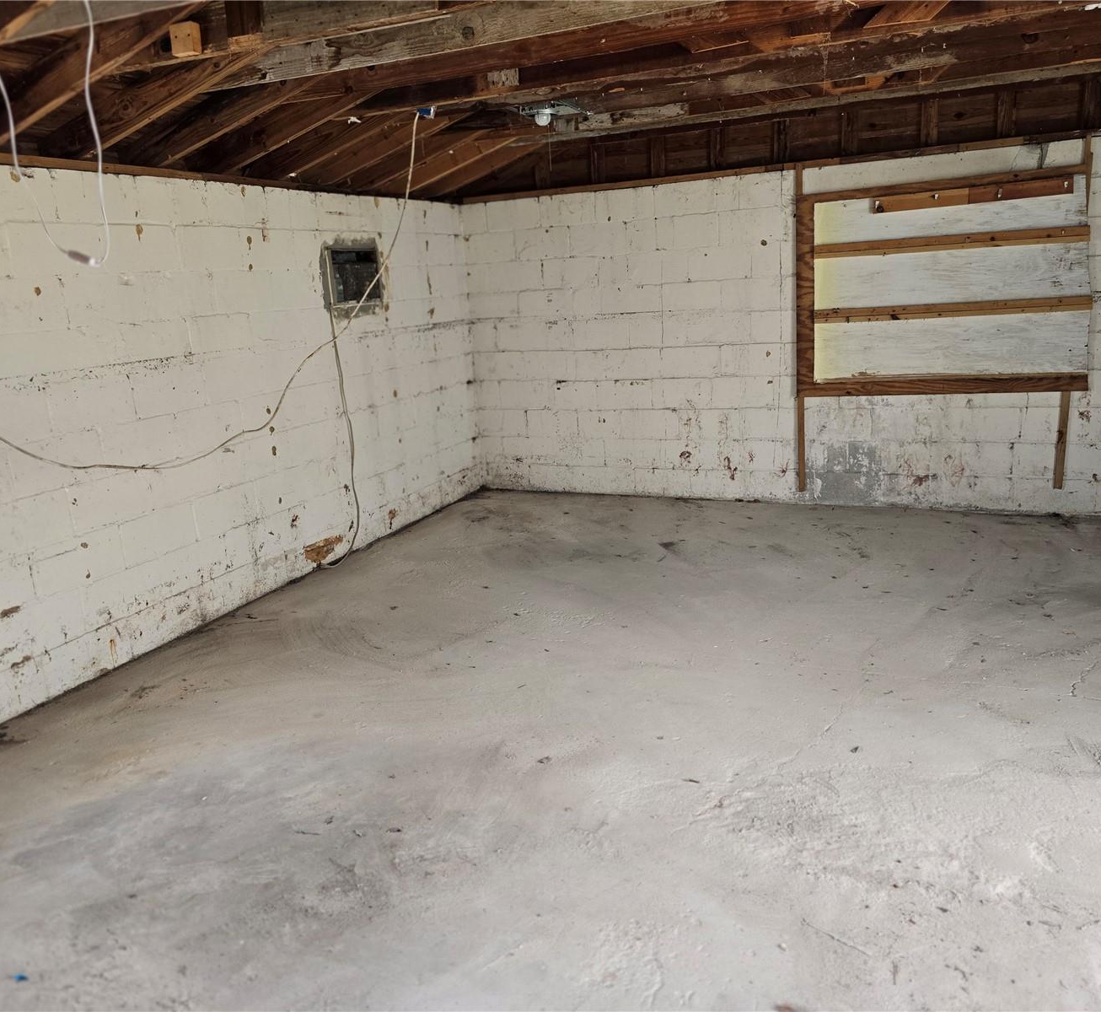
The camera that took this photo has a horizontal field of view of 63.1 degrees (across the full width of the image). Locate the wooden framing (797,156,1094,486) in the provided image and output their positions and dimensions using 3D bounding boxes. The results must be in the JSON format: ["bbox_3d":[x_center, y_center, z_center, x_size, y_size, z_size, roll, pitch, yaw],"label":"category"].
[{"bbox_3d":[2.208,-0.946,5.176,1.570,1.850,0.100,3,16,25],"label":"wooden framing"}]

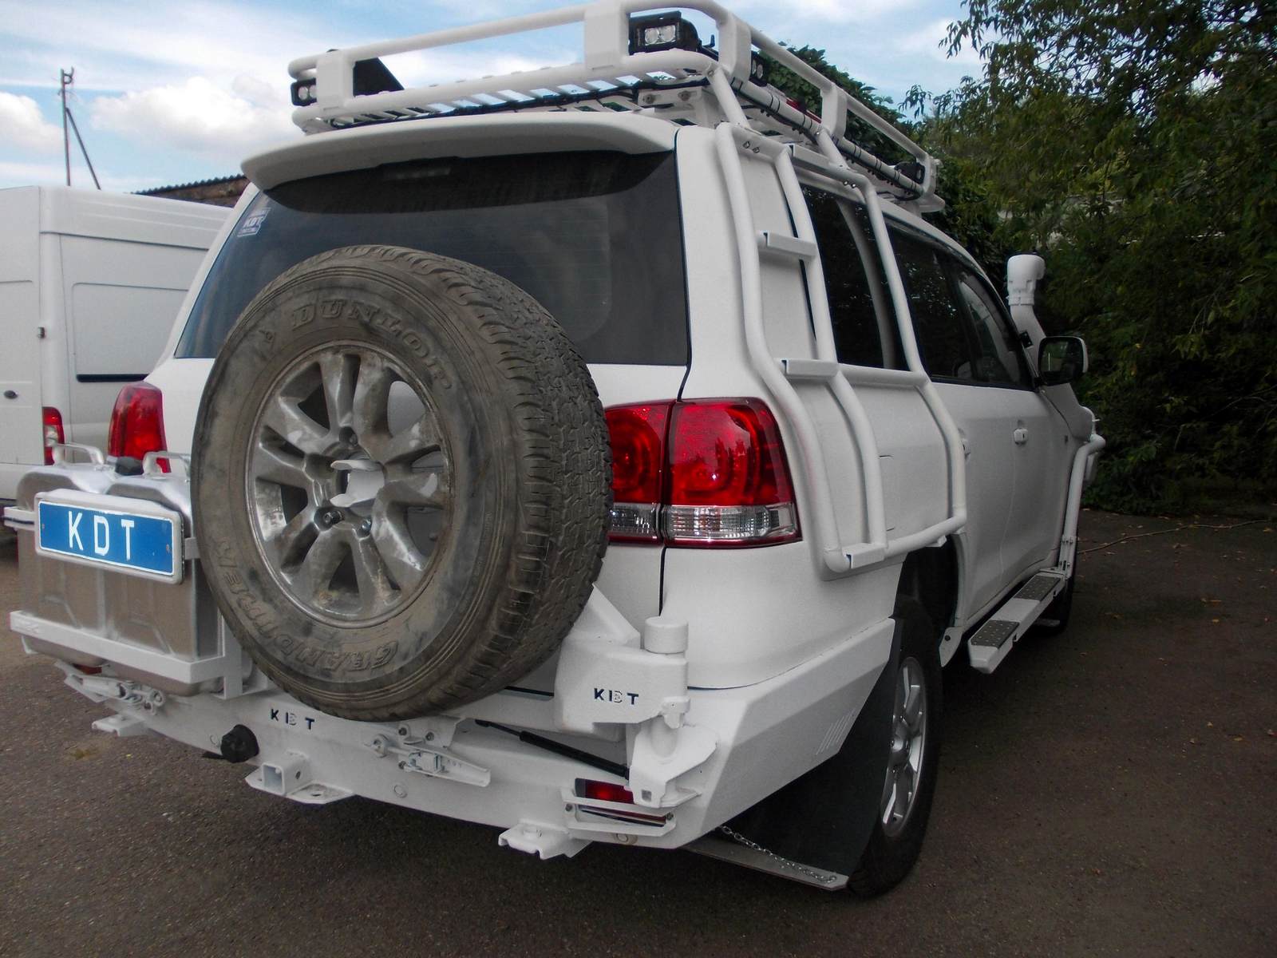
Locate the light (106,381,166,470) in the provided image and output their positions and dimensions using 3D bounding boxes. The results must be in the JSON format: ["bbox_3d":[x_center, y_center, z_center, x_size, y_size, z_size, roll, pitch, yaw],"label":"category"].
[{"bbox_3d":[-1.272,-0.123,2.702,0.300,0.275,0.190,4,8,30],"label":"light"}]

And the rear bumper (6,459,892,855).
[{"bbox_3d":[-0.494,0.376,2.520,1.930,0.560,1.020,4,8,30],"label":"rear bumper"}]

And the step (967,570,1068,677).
[{"bbox_3d":[1.480,0.546,4.068,0.118,0.068,1.560,4,8,30],"label":"step"}]

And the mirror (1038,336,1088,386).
[{"bbox_3d":[1.796,-0.496,4.368,0.195,0.210,0.130,4,8,30],"label":"mirror"}]

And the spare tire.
[{"bbox_3d":[-0.434,0.007,1.835,0.800,0.800,0.280,4,6,30],"label":"spare tire"}]

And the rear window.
[{"bbox_3d":[-0.526,-0.504,2.368,1.500,0.490,0.100,4,-16,30],"label":"rear window"}]

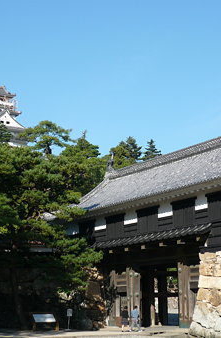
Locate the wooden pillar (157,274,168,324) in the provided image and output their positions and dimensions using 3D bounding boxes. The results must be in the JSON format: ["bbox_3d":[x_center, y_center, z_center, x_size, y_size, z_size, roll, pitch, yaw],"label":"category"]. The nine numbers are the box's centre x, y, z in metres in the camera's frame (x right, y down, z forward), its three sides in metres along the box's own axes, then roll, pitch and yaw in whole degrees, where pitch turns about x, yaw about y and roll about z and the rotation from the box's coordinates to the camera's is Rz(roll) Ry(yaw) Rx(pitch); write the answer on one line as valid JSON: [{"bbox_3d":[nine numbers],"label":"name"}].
[{"bbox_3d":[3.650,8.921,53.467,0.450,3.900,0.450,6,-12,-28],"label":"wooden pillar"}]

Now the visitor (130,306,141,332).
[{"bbox_3d":[1.585,9.523,48.884,0.520,1.640,0.420,-4,-11,20],"label":"visitor"}]

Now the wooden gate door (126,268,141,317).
[{"bbox_3d":[1.570,8.466,51.393,0.600,4.150,0.720,6,-12,-28],"label":"wooden gate door"}]

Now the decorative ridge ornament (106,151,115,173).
[{"bbox_3d":[0.000,-0.545,59.813,0.420,1.600,0.750,6,-12,-28],"label":"decorative ridge ornament"}]

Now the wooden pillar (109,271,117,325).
[{"bbox_3d":[0.181,8.954,53.646,0.450,4.000,0.500,6,-12,-28],"label":"wooden pillar"}]

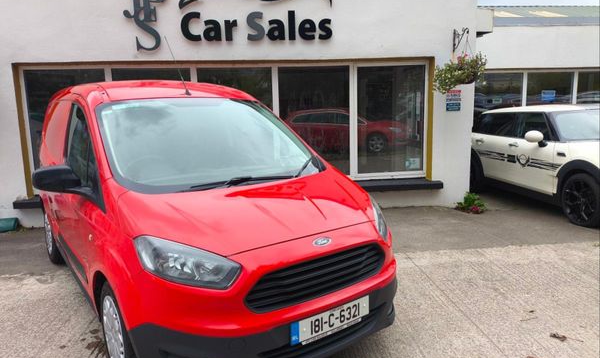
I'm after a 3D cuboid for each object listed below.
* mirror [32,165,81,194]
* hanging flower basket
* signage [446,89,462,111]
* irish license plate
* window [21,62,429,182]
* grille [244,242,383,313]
[{"bbox_3d":[-1.462,-0.003,2.615,0.250,0.165,0.130,-7,11,-37],"label":"mirror"},{"bbox_3d":[2.182,-1.434,5.889,0.580,0.510,0.560,-2,9,-6],"label":"hanging flower basket"},{"bbox_3d":[2.245,-1.141,6.298,0.224,0.315,0.015,-2,9,-6],"label":"signage"},{"bbox_3d":[0.166,0.698,2.172,0.520,0.113,0.015,-7,8,-37],"label":"irish license plate"},{"bbox_3d":[-0.905,-0.761,6.236,5.680,1.750,0.100,-2,9,-6],"label":"window"},{"bbox_3d":[0.137,0.479,2.177,0.930,0.200,0.120,-7,11,-37],"label":"grille"}]

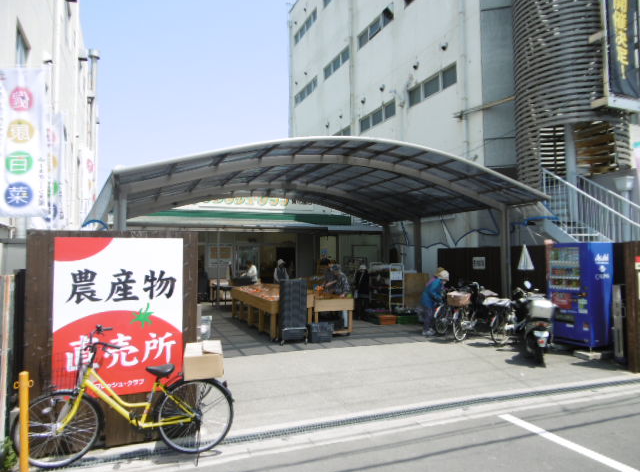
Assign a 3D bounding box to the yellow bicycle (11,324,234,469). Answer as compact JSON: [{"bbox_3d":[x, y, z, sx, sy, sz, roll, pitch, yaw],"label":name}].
[{"bbox_3d":[-1.657,1.396,3.828,1.800,1.060,0.570,1,-3,-16],"label":"yellow bicycle"}]

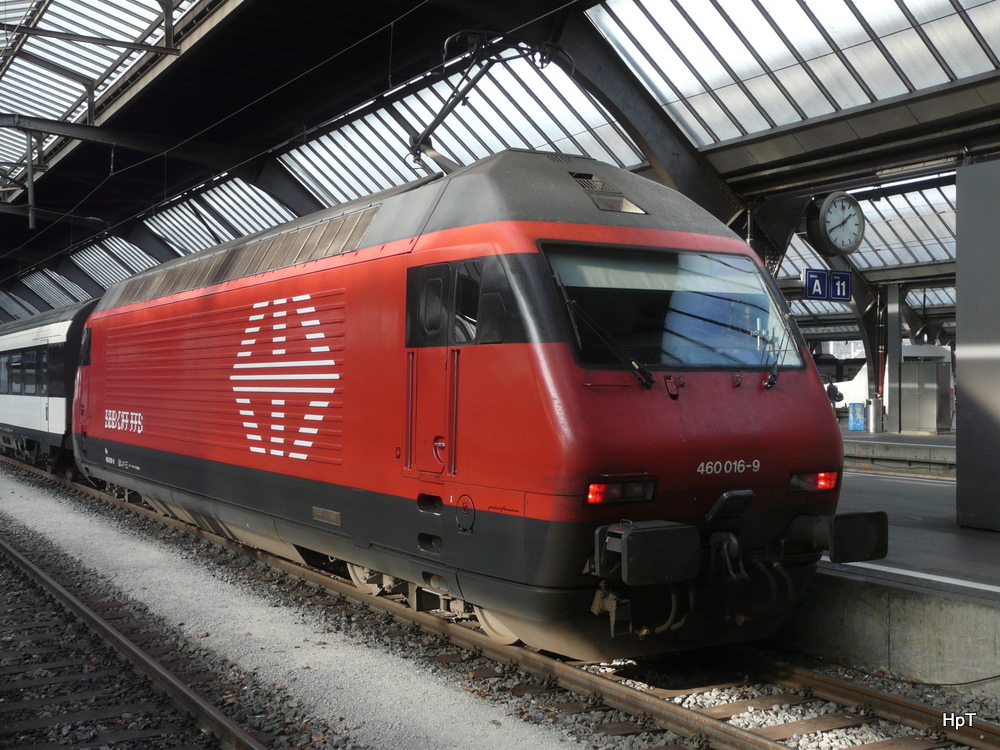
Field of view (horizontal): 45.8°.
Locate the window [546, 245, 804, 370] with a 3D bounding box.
[{"bbox_3d":[1.379,-0.544,9.176,2.100,1.100,0.150,1,-33,-30],"label":"window"}]

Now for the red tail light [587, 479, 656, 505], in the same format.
[{"bbox_3d":[0.835,0.817,8.262,0.540,0.145,0.080,0,-1,-26],"label":"red tail light"}]

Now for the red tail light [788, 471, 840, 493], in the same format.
[{"bbox_3d":[2.423,0.831,9.193,0.540,0.145,0.080,1,-1,-34],"label":"red tail light"}]

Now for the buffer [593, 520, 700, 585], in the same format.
[{"bbox_3d":[0.992,1.192,7.999,0.600,0.360,0.410,1,-1,-30],"label":"buffer"}]

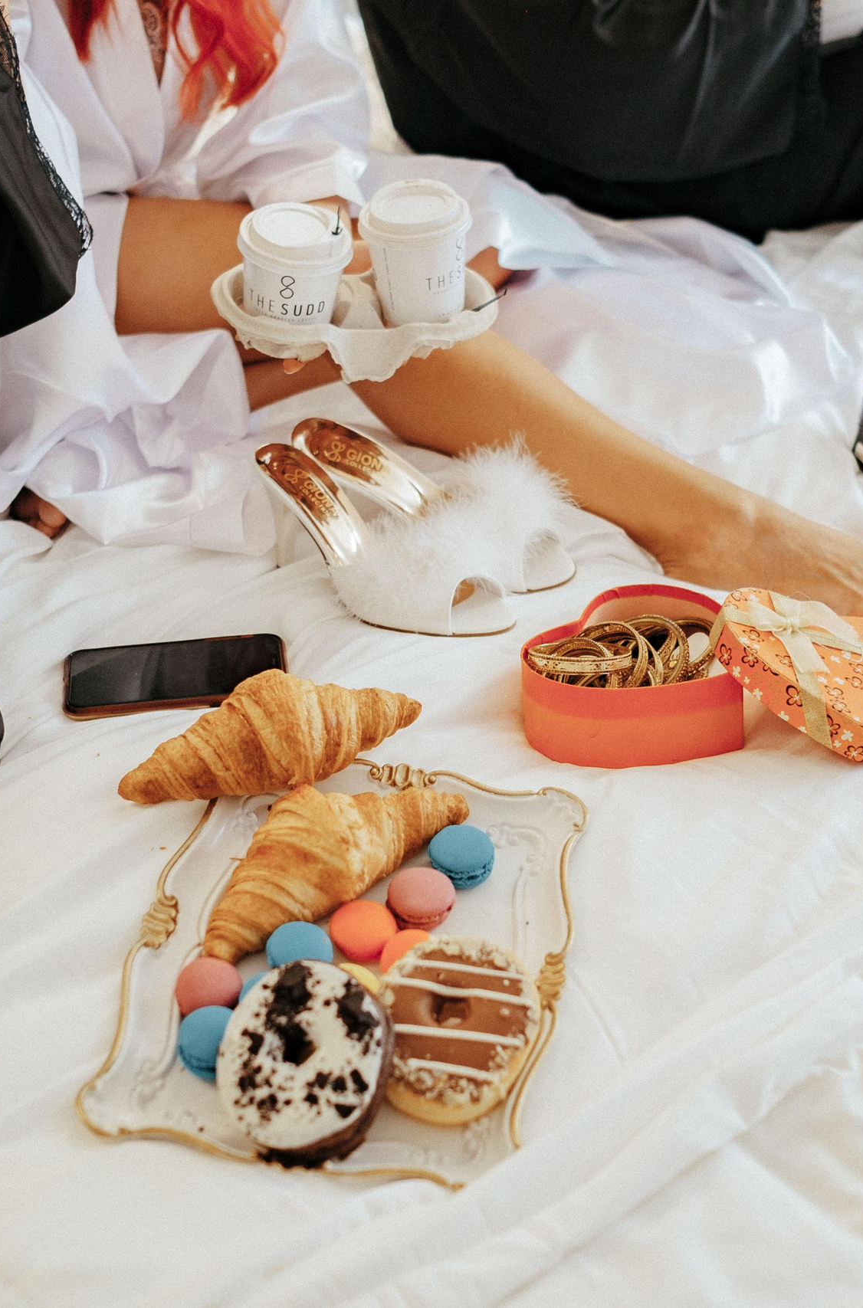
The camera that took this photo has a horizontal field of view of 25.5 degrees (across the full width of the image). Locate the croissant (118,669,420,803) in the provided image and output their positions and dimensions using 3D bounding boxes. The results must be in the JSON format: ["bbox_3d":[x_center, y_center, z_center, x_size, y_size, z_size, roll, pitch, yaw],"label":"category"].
[{"bbox_3d":[-0.103,0.052,1.243,0.208,0.066,0.091,-13,36,-21],"label":"croissant"}]

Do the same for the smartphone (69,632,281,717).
[{"bbox_3d":[-0.181,0.017,1.360,0.160,0.011,0.080,-5,34,-10],"label":"smartphone"}]

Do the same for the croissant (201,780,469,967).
[{"bbox_3d":[-0.058,0.125,1.147,0.198,0.061,0.102,-24,42,-31],"label":"croissant"}]

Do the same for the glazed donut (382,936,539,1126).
[{"bbox_3d":[0.013,0.203,1.032,0.094,0.036,0.094,0,46,0],"label":"glazed donut"}]

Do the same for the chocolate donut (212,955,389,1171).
[{"bbox_3d":[-0.065,0.213,0.990,0.099,0.036,0.099,-9,55,14],"label":"chocolate donut"}]

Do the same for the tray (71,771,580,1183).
[{"bbox_3d":[-0.043,0.179,1.109,0.241,0.028,0.323,6,36,6],"label":"tray"}]

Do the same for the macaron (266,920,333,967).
[{"bbox_3d":[-0.077,0.174,1.117,0.039,0.020,0.039,1,35,0],"label":"macaron"}]

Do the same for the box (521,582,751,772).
[{"bbox_3d":[0.136,0.018,1.316,0.141,0.068,0.151,18,38,27],"label":"box"}]

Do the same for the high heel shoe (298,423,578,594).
[{"bbox_3d":[0.001,-0.119,1.486,0.218,0.108,0.089,11,35,17],"label":"high heel shoe"}]

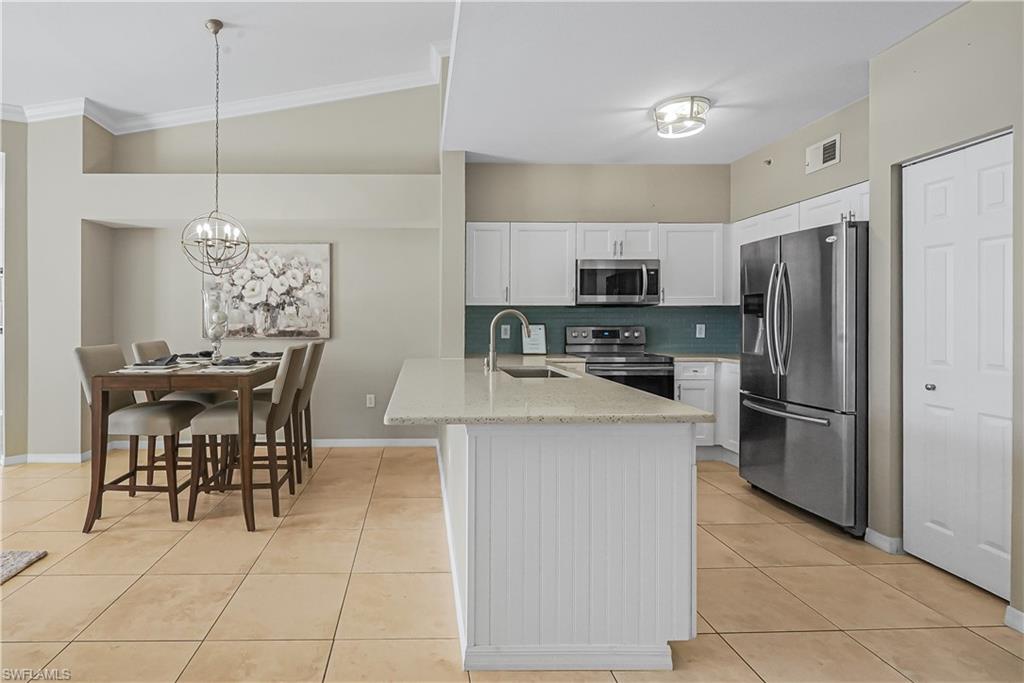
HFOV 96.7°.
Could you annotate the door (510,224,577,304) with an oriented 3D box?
[{"bbox_3d":[0.295,-0.720,4.250,0.603,0.769,0.025,0,2,-2],"label":"door"}]

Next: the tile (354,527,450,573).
[{"bbox_3d":[-0.613,1.166,2.572,0.536,0.015,0.505,0,2,-5],"label":"tile"}]

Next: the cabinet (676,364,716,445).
[{"bbox_3d":[1.645,0.580,4.380,0.390,0.810,0.540,0,2,-3],"label":"cabinet"}]

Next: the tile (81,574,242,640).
[{"bbox_3d":[-1.556,1.189,2.071,0.541,0.015,0.505,0,2,-5],"label":"tile"}]

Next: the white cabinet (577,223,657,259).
[{"bbox_3d":[0.958,-0.924,4.340,0.750,0.330,0.330,0,2,-4],"label":"white cabinet"}]

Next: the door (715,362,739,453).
[{"bbox_3d":[1.925,0.575,3.930,0.025,0.770,0.370,0,2,-10],"label":"door"}]

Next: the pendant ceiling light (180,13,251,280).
[{"bbox_3d":[-2.225,-1.455,3.420,0.480,1.910,0.480,0,2,-5],"label":"pendant ceiling light"}]

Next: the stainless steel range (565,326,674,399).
[{"bbox_3d":[1.010,0.476,4.360,0.770,1.170,0.670,0,2,-4],"label":"stainless steel range"}]

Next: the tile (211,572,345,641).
[{"bbox_3d":[-0.998,1.160,2.004,0.500,0.012,0.490,0,2,-6],"label":"tile"}]

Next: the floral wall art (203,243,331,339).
[{"bbox_3d":[-2.358,-0.486,4.380,1.220,0.915,0.040,0,2,-3],"label":"floral wall art"}]

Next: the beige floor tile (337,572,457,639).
[{"bbox_3d":[-0.506,1.189,2.076,0.515,0.012,0.490,0,2,-6],"label":"beige floor tile"}]

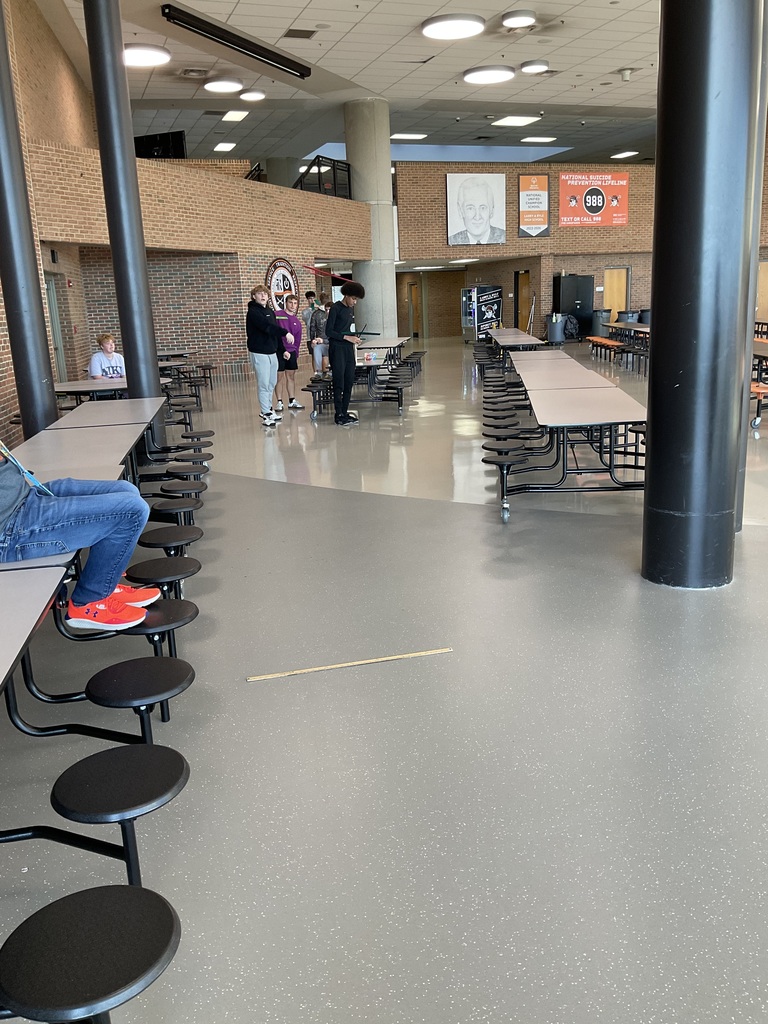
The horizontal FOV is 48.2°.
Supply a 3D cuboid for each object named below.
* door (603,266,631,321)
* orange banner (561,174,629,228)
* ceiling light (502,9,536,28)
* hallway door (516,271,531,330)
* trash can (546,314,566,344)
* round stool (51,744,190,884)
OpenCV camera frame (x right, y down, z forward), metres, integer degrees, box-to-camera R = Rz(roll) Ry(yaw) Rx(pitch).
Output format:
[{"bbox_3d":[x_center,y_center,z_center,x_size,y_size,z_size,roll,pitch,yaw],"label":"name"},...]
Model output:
[{"bbox_3d":[7.240,-6.478,26.739,1.000,2.170,0.100,-8,15,-20],"label":"door"},{"bbox_3d":[6.300,-9.350,25.700,2.420,1.530,0.020,-8,15,-20],"label":"orange banner"},{"bbox_3d":[2.559,-9.322,16.229,0.630,0.120,0.630,-2,14,1],"label":"ceiling light"},{"bbox_3d":[4.376,-6.339,26.838,0.100,2.180,0.980,-8,15,-20],"label":"hallway door"},{"bbox_3d":[5.151,-5.425,25.500,0.620,0.880,0.620,-2,14,1],"label":"trash can"},{"bbox_3d":[-0.636,0.856,2.161,0.330,0.425,0.330,-3,14,0],"label":"round stool"}]

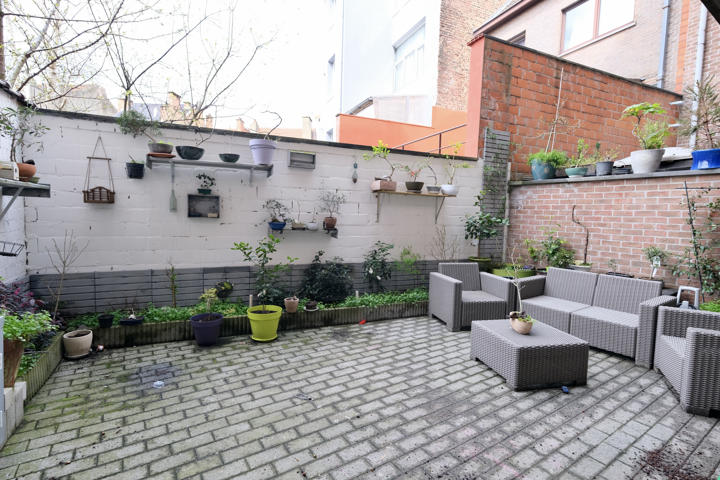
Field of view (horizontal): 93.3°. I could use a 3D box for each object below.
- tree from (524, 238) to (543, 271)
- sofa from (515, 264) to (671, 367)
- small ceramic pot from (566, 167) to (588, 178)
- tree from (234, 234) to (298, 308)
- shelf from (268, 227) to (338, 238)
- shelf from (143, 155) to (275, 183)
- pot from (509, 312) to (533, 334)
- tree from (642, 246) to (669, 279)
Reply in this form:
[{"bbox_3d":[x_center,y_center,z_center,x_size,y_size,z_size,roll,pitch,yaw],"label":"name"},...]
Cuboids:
[{"bbox_3d":[2.385,0.199,4.673,0.240,0.430,0.220,0,4,-23],"label":"tree"},{"bbox_3d":[2.581,0.789,3.890,0.670,0.740,1.395,-1,4,-35],"label":"sofa"},{"bbox_3d":[3.074,-0.953,4.817,0.265,0.145,0.265,-1,4,-39],"label":"small ceramic pot"},{"bbox_3d":[-1.021,0.342,3.635,0.640,0.800,0.560,0,4,-23],"label":"tree"},{"bbox_3d":[-0.690,-0.083,4.194,0.830,0.105,0.190,0,4,-23],"label":"shelf"},{"bbox_3d":[-1.605,-0.748,3.750,1.240,0.200,0.260,0,4,-22],"label":"shelf"},{"bbox_3d":[1.432,0.743,3.029,0.165,0.145,0.215,0,4,-15],"label":"pot"},{"bbox_3d":[3.284,0.250,3.772,0.220,0.350,0.230,-2,5,-40],"label":"tree"}]

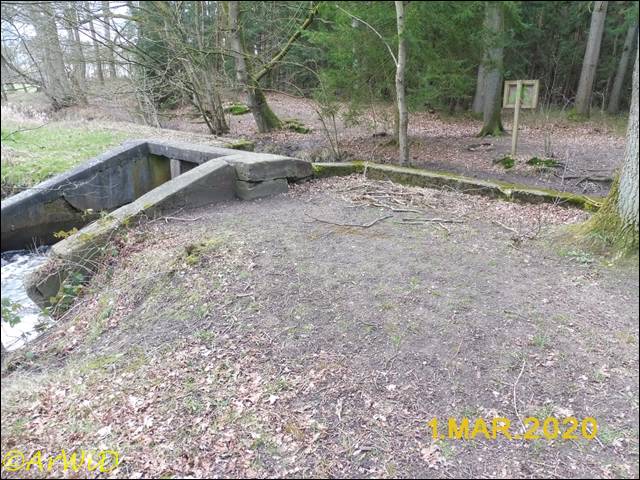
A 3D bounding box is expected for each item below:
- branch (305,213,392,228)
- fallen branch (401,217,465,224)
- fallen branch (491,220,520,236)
[{"bbox_3d":[0.380,-0.280,6.077,1.230,0.080,0.500,1,18,3],"label":"branch"},{"bbox_3d":[1.550,-0.271,6.080,0.850,0.060,0.110,3,18,9],"label":"fallen branch"},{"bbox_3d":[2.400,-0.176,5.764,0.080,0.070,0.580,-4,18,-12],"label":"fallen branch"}]

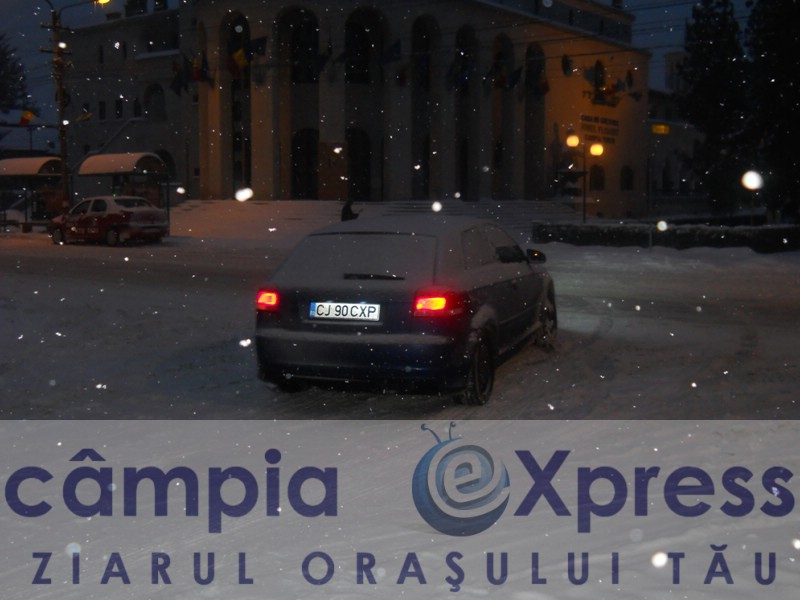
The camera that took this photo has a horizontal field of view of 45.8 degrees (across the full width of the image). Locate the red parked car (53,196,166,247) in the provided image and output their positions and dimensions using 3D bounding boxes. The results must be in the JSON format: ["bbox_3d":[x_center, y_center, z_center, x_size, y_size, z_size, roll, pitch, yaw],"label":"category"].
[{"bbox_3d":[-9.137,-2.488,29.531,4.250,1.530,1.740,4,7,34],"label":"red parked car"}]

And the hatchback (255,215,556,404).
[{"bbox_3d":[0.304,-0.072,8.656,1.790,1.420,4.210,2,6,20],"label":"hatchback"}]

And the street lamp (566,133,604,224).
[{"bbox_3d":[8.118,-5.123,41.692,1.600,4.260,0.500,1,6,11],"label":"street lamp"}]

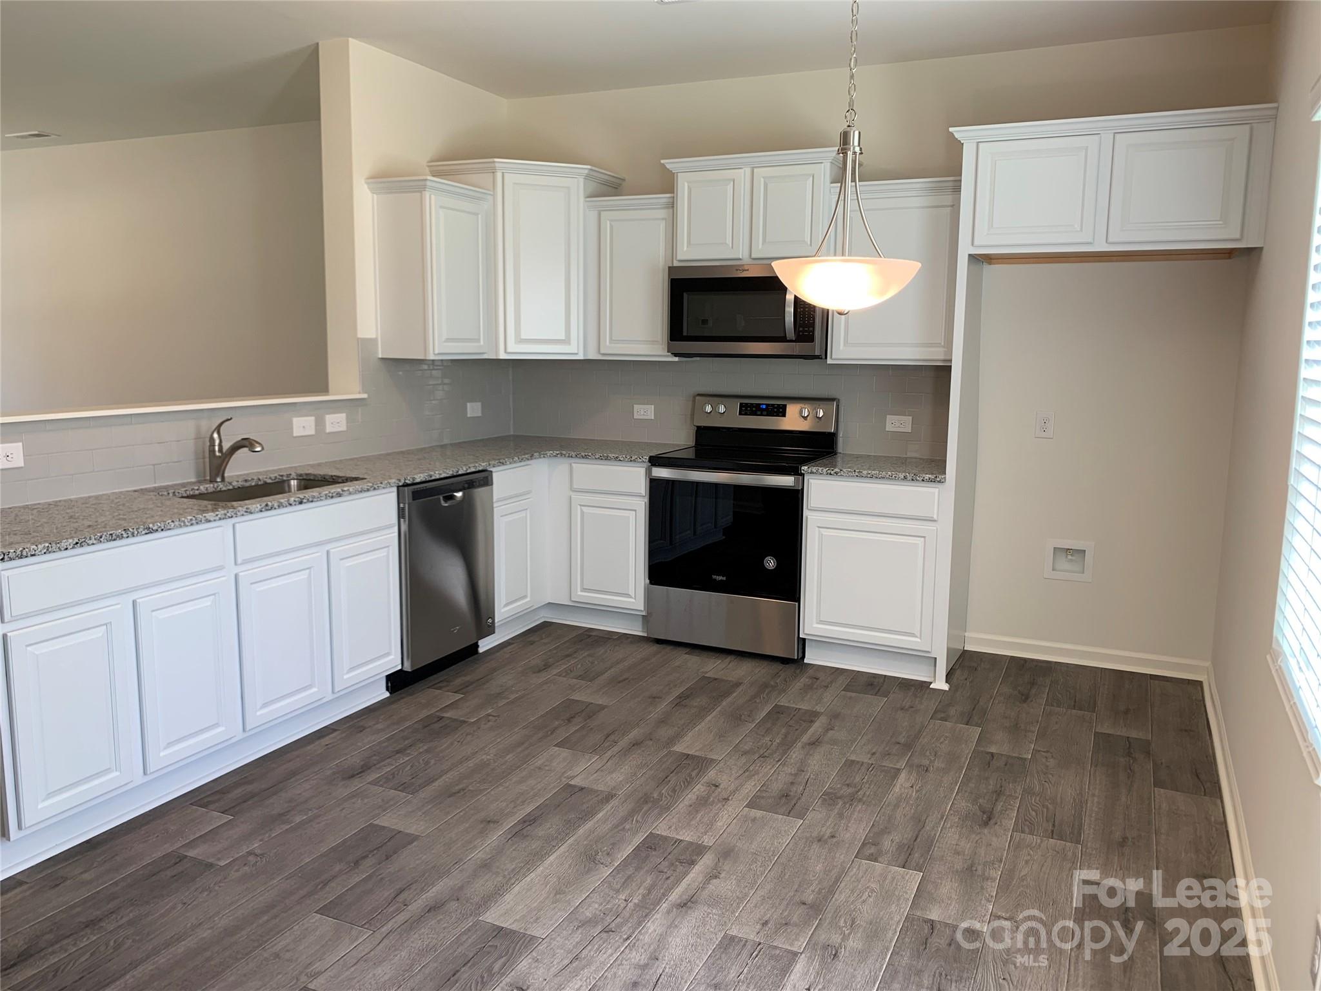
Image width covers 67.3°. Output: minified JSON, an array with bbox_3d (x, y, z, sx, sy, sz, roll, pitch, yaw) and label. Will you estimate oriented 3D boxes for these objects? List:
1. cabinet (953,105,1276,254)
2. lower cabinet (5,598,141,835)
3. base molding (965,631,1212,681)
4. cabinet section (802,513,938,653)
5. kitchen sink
[{"bbox_3d":[1.802,-1.218,4.048,1.122,0.488,0.650,5,10,24],"label":"cabinet"},{"bbox_3d":[-1.822,0.571,2.802,0.500,0.529,0.320,5,10,25],"label":"lower cabinet"},{"bbox_3d":[1.934,0.732,4.540,1.038,0.086,0.022,5,10,25],"label":"base molding"},{"bbox_3d":[1.026,0.348,4.598,0.566,0.543,0.524,5,10,25],"label":"cabinet section"},{"bbox_3d":[-1.469,0.071,3.687,0.420,0.205,0.680,5,10,24],"label":"kitchen sink"}]

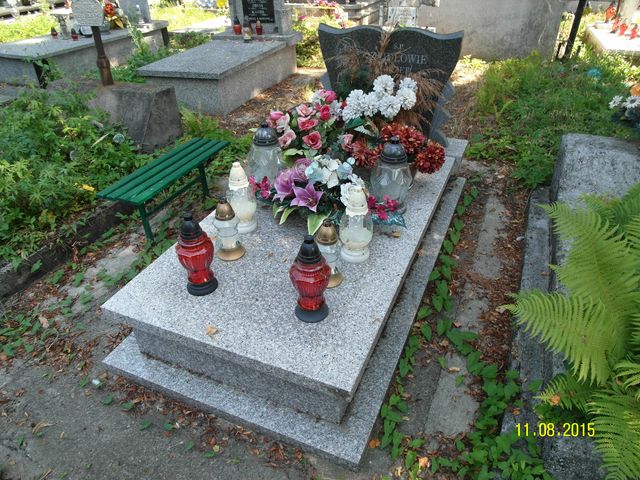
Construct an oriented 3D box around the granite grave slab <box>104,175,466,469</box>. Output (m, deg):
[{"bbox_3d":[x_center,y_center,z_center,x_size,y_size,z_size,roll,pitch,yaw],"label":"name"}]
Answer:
[{"bbox_3d":[0.040,-0.056,2.239,1.079,0.255,2.054,12,38,21],"label":"granite grave slab"}]

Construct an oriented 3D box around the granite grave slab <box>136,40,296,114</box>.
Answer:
[{"bbox_3d":[-1.045,-1.875,4.937,0.950,0.369,1.594,12,37,21],"label":"granite grave slab"}]

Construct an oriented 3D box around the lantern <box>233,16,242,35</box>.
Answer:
[{"bbox_3d":[-1.001,-2.596,5.373,0.097,0.198,0.097,12,37,21],"label":"lantern"}]

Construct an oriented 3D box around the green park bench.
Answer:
[{"bbox_3d":[-0.912,-0.343,2.803,0.280,0.269,0.895,12,37,21],"label":"green park bench"}]

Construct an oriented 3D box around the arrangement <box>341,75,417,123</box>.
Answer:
[{"bbox_3d":[0.291,-0.722,2.277,0.416,0.208,0.238,12,38,21],"label":"arrangement"}]

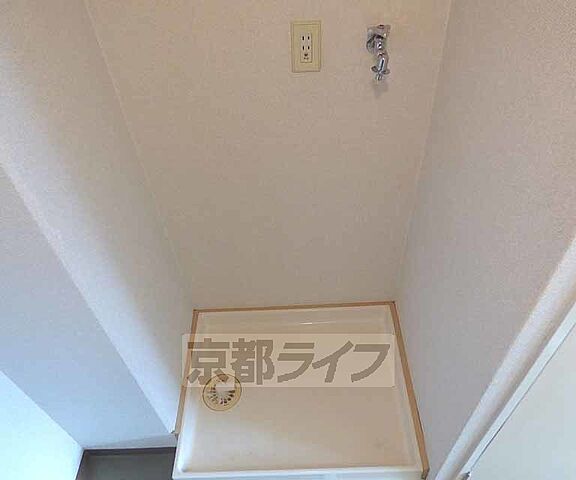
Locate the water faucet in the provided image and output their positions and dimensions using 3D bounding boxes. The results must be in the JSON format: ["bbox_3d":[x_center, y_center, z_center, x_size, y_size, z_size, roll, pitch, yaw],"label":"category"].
[{"bbox_3d":[0.211,-0.442,0.931,0.060,0.113,0.105,-3,43,2],"label":"water faucet"}]

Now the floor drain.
[{"bbox_3d":[-0.245,0.574,1.491,0.145,0.020,0.145,-3,43,2],"label":"floor drain"}]

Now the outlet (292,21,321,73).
[{"bbox_3d":[0.044,-0.470,0.969,0.070,0.120,0.010,-3,43,2],"label":"outlet"}]

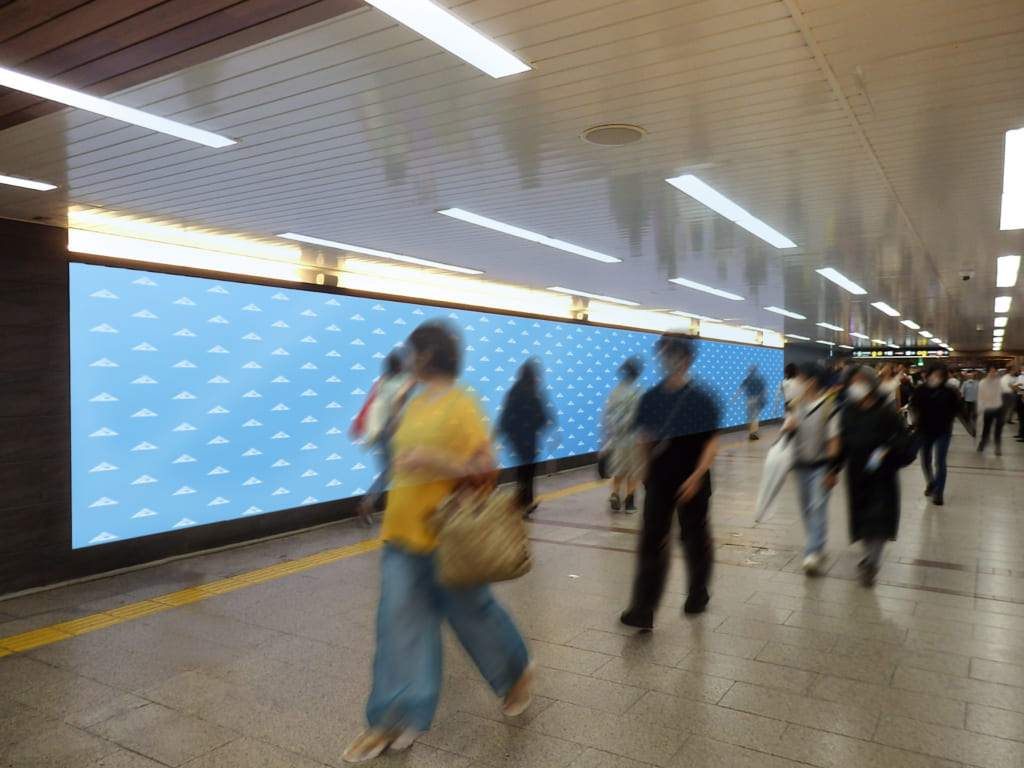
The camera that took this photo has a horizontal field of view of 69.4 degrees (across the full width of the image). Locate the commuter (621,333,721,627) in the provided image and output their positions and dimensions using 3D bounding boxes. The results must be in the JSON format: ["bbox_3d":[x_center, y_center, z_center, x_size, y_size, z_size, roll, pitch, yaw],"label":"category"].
[{"bbox_3d":[0.941,0.544,4.369,0.510,1.684,0.520,1,1,33],"label":"commuter"}]

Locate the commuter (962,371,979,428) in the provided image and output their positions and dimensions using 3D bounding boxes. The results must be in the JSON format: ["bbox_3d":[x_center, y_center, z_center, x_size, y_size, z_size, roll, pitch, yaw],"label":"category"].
[{"bbox_3d":[12.157,0.441,19.552,0.480,1.553,0.340,1,1,33],"label":"commuter"}]

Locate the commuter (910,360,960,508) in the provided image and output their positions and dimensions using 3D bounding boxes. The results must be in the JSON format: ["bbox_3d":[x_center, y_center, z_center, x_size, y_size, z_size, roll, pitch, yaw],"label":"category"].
[{"bbox_3d":[4.822,0.550,8.400,0.560,1.576,0.480,0,0,32],"label":"commuter"}]

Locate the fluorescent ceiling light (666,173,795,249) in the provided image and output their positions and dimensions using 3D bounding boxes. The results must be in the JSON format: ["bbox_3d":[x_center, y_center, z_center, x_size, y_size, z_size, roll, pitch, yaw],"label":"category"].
[{"bbox_3d":[1.665,-1.170,5.279,0.169,0.060,2.703,0,0,33],"label":"fluorescent ceiling light"}]

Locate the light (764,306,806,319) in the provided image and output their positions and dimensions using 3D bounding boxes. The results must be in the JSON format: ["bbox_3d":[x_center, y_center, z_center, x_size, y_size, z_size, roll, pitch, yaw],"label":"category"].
[{"bbox_3d":[4.450,-1.138,11.944,0.155,0.070,2.356,1,1,33],"label":"light"}]

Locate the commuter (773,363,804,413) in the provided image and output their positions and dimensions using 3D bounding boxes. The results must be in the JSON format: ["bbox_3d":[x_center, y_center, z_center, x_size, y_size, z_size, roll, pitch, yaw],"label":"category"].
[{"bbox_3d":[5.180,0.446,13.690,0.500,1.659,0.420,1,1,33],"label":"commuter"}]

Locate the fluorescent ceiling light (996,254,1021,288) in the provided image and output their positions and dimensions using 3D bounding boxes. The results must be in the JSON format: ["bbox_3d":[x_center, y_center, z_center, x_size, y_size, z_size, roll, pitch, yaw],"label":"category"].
[{"bbox_3d":[4.805,-1.076,7.180,0.155,0.070,2.356,1,1,33],"label":"fluorescent ceiling light"}]

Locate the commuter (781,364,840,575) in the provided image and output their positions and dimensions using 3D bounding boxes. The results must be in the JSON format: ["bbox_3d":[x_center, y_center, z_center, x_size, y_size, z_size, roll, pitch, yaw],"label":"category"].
[{"bbox_3d":[2.234,0.618,5.480,0.520,1.518,0.450,0,0,30],"label":"commuter"}]

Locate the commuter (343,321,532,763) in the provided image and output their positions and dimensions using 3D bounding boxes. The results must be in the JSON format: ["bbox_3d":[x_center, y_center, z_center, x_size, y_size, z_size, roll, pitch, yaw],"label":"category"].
[{"bbox_3d":[-0.297,0.580,2.950,0.620,1.667,0.720,0,1,43],"label":"commuter"}]

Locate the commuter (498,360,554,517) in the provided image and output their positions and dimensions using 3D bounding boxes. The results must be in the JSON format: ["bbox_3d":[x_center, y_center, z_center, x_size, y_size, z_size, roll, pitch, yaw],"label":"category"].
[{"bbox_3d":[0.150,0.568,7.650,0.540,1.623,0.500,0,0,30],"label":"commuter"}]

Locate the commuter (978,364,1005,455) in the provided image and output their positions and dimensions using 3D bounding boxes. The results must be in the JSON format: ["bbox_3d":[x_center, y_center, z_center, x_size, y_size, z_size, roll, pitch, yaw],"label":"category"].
[{"bbox_3d":[8.924,0.468,13.750,0.470,1.631,0.420,1,1,33],"label":"commuter"}]

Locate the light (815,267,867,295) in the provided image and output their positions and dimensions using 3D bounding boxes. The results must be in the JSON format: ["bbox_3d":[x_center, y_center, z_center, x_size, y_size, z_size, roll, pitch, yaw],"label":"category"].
[{"bbox_3d":[4.012,-1.212,8.912,0.172,0.060,2.760,0,0,33],"label":"light"}]

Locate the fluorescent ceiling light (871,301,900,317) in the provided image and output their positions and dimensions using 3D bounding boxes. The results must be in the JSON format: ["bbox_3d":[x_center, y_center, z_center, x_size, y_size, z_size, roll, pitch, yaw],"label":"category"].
[{"bbox_3d":[5.678,-1.126,11.180,0.155,0.070,2.356,1,1,33],"label":"fluorescent ceiling light"}]

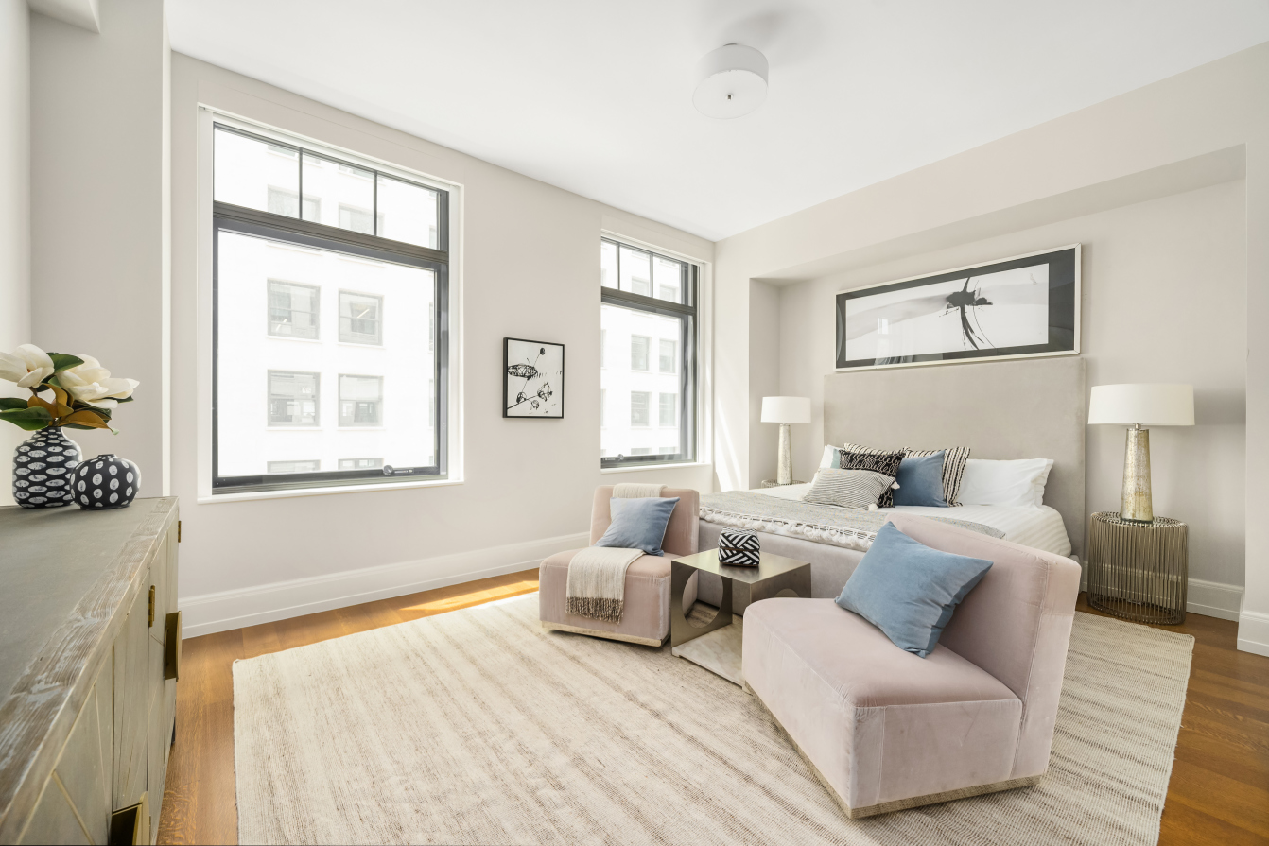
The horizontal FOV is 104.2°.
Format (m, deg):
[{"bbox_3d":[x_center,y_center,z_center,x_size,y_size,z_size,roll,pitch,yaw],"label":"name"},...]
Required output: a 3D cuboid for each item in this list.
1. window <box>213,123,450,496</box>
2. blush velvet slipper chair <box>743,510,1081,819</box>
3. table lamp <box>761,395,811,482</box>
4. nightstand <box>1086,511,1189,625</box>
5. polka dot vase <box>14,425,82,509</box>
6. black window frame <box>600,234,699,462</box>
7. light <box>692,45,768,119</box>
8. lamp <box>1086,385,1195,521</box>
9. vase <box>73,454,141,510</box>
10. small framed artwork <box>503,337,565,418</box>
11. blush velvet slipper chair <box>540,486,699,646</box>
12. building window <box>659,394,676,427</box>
[{"bbox_3d":[-2.011,-0.676,3.419,1.385,2.222,0.140,0,0,-40],"label":"window"},{"bbox_3d":[1.003,0.817,1.941,0.885,0.768,0.757,0,0,-13],"label":"blush velvet slipper chair"},{"bbox_3d":[1.579,0.186,5.095,0.485,0.885,0.485,0,0,-40],"label":"table lamp"},{"bbox_3d":[3.220,0.913,3.170,0.442,0.584,0.442,0,0,-40],"label":"nightstand"},{"bbox_3d":[-2.020,0.149,1.701,0.157,0.275,0.157,0,0,-40],"label":"polka dot vase"},{"bbox_3d":[0.149,-0.657,5.085,1.350,2.170,0.120,0,0,-40],"label":"black window frame"},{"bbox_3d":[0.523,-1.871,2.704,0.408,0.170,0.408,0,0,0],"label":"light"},{"bbox_3d":[3.246,0.201,3.179,0.482,0.872,0.482,0,0,-40],"label":"lamp"},{"bbox_3d":[-1.781,0.196,1.668,0.161,0.178,0.161,0,0,0],"label":"vase"},{"bbox_3d":[-0.827,-0.357,4.106,0.540,0.635,0.040,0,0,-40],"label":"small framed artwork"},{"bbox_3d":[-0.047,0.813,3.181,0.757,0.768,0.885,0,0,20],"label":"blush velvet slipper chair"},{"bbox_3d":[2.035,-0.770,30.692,1.450,2.095,0.200,0,0,-40],"label":"building window"}]

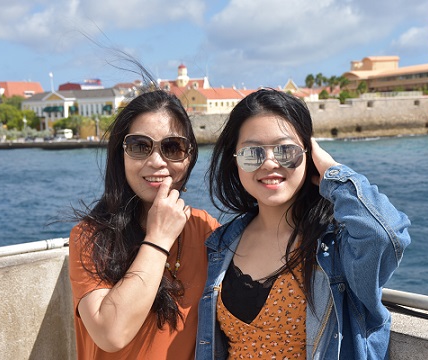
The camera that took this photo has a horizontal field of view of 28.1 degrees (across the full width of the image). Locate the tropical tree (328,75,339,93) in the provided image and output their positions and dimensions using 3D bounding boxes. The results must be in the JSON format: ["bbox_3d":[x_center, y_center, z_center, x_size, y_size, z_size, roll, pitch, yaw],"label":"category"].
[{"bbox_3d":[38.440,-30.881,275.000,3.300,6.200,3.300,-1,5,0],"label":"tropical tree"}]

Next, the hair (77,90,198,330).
[{"bbox_3d":[-0.166,0.066,1.860,0.265,0.520,0.250,-2,5,-9],"label":"hair"}]

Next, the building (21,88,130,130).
[{"bbox_3d":[-44.045,-21.474,268.000,32.000,13.500,15.000,0,5,7],"label":"building"}]

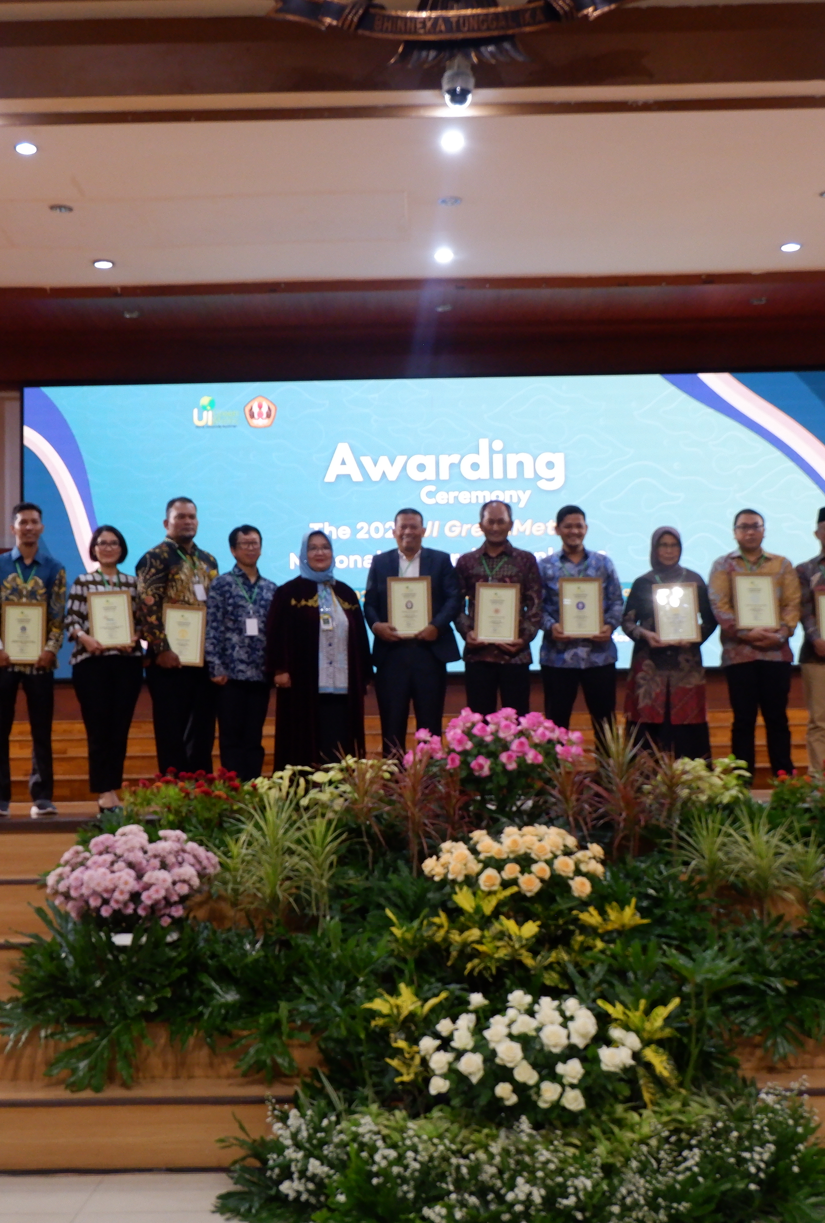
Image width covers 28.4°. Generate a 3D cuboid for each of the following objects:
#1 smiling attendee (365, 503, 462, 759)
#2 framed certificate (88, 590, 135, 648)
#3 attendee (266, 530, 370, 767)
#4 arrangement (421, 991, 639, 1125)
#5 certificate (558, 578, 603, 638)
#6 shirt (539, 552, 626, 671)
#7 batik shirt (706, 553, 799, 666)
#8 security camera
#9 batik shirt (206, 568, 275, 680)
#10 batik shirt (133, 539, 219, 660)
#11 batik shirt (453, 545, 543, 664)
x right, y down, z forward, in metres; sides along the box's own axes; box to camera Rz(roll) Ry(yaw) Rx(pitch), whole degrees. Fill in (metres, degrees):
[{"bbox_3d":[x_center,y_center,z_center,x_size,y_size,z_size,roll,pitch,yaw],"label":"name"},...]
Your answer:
[{"bbox_3d":[0.004,0.249,9.110,0.540,1.680,0.400,-1,-5,1],"label":"smiling attendee"},{"bbox_3d":[-1.689,0.040,9.150,0.243,0.335,0.020,-3,-16,-8],"label":"framed certificate"},{"bbox_3d":[-0.525,0.323,9.113,0.570,1.571,0.360,0,-5,-9],"label":"attendee"},{"bbox_3d":[0.508,1.904,6.963,0.950,0.480,0.650,-1,-5,1],"label":"arrangement"},{"bbox_3d":[0.939,-0.016,9.130,0.243,0.335,0.020,-2,-10,4],"label":"certificate"},{"bbox_3d":[0.942,-0.012,9.116,0.480,0.660,0.320,-1,-5,3],"label":"shirt"},{"bbox_3d":[1.893,-0.016,9.051,0.520,0.630,0.330,-2,-5,8],"label":"batik shirt"},{"bbox_3d":[0.261,-3.063,9.426,0.180,0.290,0.190,-1,-5,1],"label":"security camera"},{"bbox_3d":[-0.956,0.071,9.140,0.440,0.645,0.280,0,-5,-16],"label":"batik shirt"},{"bbox_3d":[-1.320,-0.061,9.157,0.490,0.703,0.330,1,-5,-23],"label":"batik shirt"},{"bbox_3d":[0.487,-0.044,9.250,0.502,0.667,0.340,-1,-5,2],"label":"batik shirt"}]

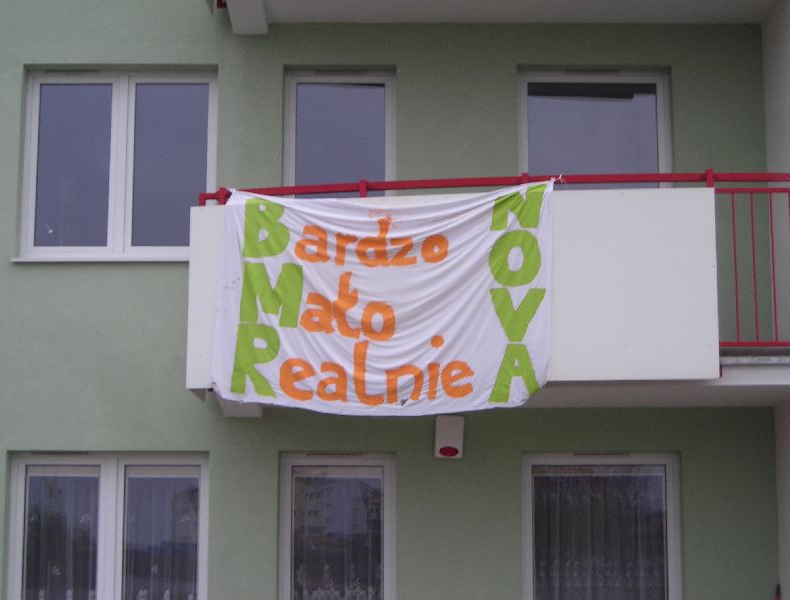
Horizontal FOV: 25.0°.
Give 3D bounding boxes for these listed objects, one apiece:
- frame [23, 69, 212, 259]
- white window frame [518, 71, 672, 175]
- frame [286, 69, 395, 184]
[{"bbox_3d":[-2.021,-1.000,13.171,1.421,1.427,0.100,0,-10,0],"label":"frame"},{"bbox_3d":[1.486,-1.002,13.171,1.146,1.416,0.100,0,-10,0],"label":"white window frame"},{"bbox_3d":[-0.407,-0.641,13.106,0.836,2.150,0.100,0,-10,0],"label":"frame"}]

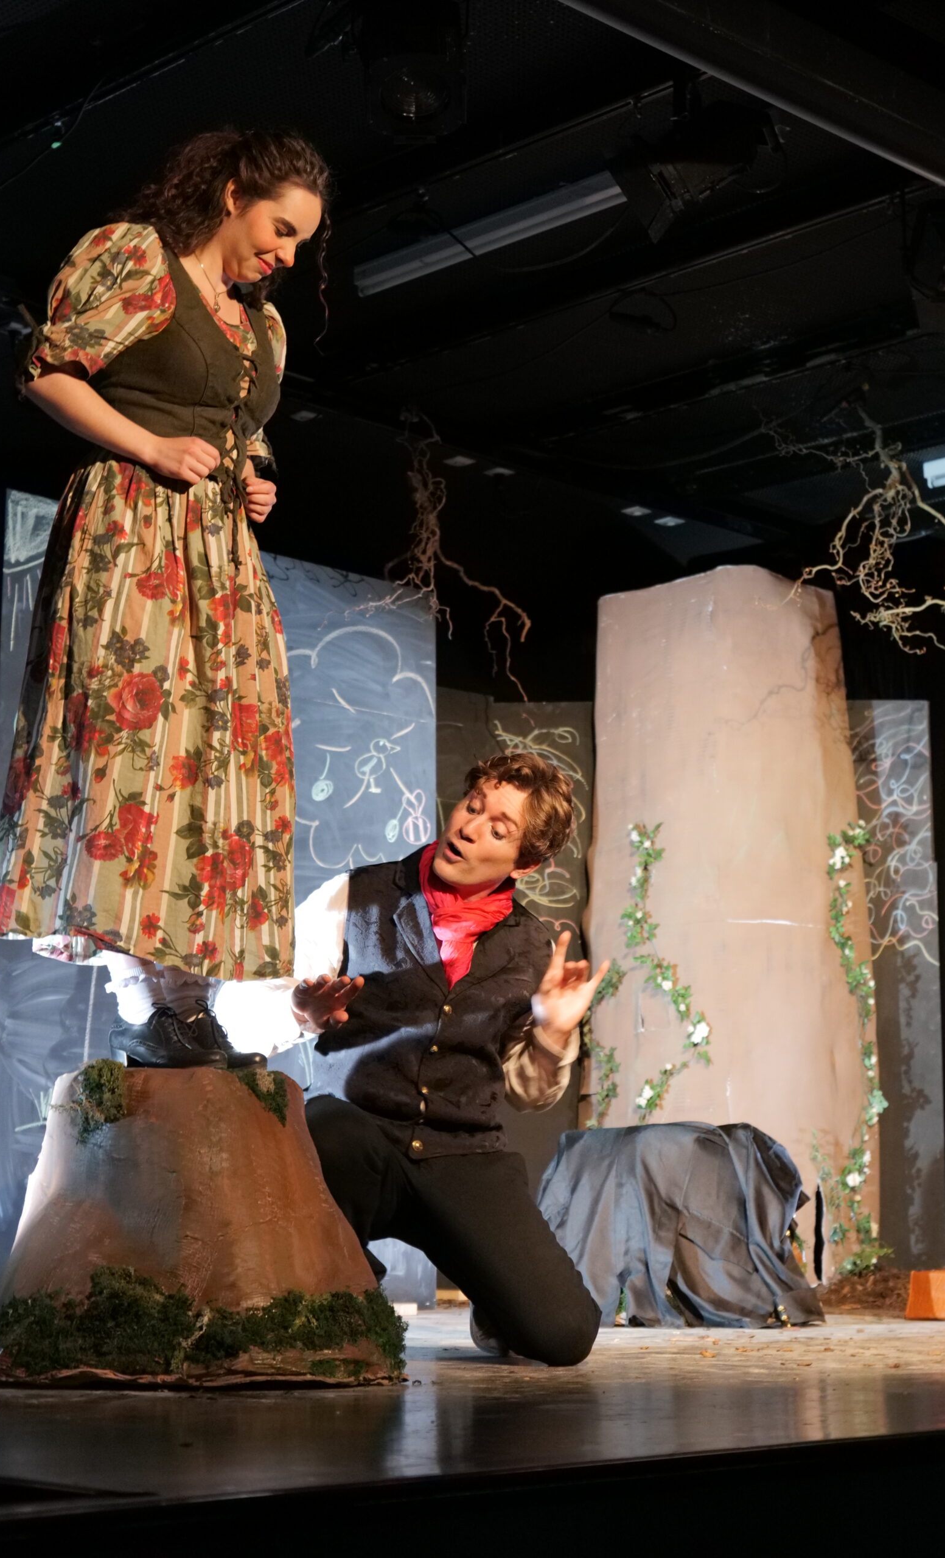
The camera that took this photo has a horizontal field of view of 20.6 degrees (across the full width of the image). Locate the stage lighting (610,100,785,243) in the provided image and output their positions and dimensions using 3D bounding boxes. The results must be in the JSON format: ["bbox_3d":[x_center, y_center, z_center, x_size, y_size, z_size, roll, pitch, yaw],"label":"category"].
[{"bbox_3d":[0.568,-1.521,6.537,0.400,0.250,0.290,-39,-8,-6],"label":"stage lighting"}]

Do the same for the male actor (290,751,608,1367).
[{"bbox_3d":[-0.072,0.510,4.864,0.700,1.150,0.640,-2,-10,10],"label":"male actor"}]

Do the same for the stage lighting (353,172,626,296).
[{"bbox_3d":[0.057,-1.765,8.396,1.220,0.080,0.080,-10,-14,44],"label":"stage lighting"}]

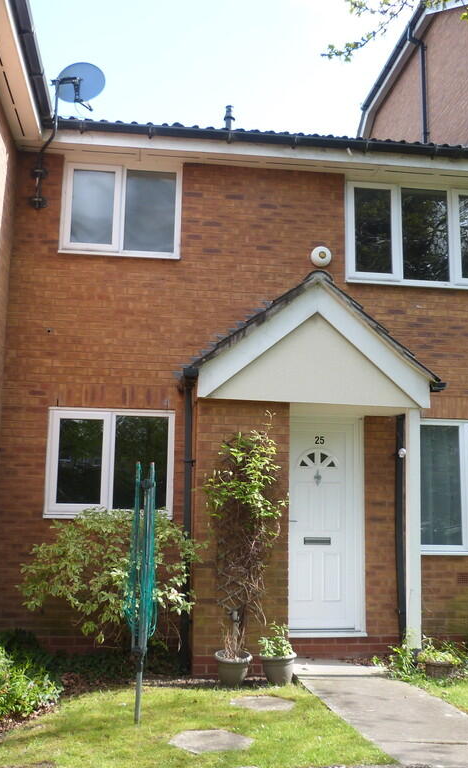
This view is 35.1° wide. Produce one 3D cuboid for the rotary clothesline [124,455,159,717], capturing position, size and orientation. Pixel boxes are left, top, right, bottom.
[{"bbox_3d":[-0.646,1.437,5.156,0.230,1.773,0.230,2,-9,-7],"label":"rotary clothesline"}]

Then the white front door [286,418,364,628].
[{"bbox_3d":[0.828,1.366,7.206,0.930,2.113,0.110,2,-9,-7],"label":"white front door"}]

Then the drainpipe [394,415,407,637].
[{"bbox_3d":[1.633,1.355,7.190,0.074,2.320,0.090,2,-9,-7],"label":"drainpipe"}]

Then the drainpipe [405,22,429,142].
[{"bbox_3d":[3.038,-4.806,12.221,0.300,2.250,0.100,2,-9,-7],"label":"drainpipe"}]

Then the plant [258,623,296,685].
[{"bbox_3d":[0.348,2.142,5.875,0.311,0.476,0.310,2,-9,-7],"label":"plant"}]

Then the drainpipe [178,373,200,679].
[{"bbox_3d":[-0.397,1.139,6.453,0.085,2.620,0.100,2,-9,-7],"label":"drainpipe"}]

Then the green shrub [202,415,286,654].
[{"bbox_3d":[0.090,1.319,6.006,0.681,2.146,0.360,2,-9,-7],"label":"green shrub"}]

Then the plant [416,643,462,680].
[{"bbox_3d":[1.676,2.263,6.031,0.365,0.281,0.340,2,-9,-7],"label":"plant"}]

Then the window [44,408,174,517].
[{"bbox_3d":[-1.167,0.750,7.009,1.195,1.035,0.110,2,-9,-7],"label":"window"}]

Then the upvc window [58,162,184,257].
[{"bbox_3d":[-1.114,-1.773,7.409,1.176,0.989,0.120,2,-9,-7],"label":"upvc window"}]

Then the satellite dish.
[{"bbox_3d":[-1.492,-2.874,7.156,0.490,0.420,0.270,-1,-9,9],"label":"satellite dish"}]

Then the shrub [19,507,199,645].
[{"bbox_3d":[-1.070,1.729,6.384,1.510,1.290,0.940,2,-9,-7],"label":"shrub"}]

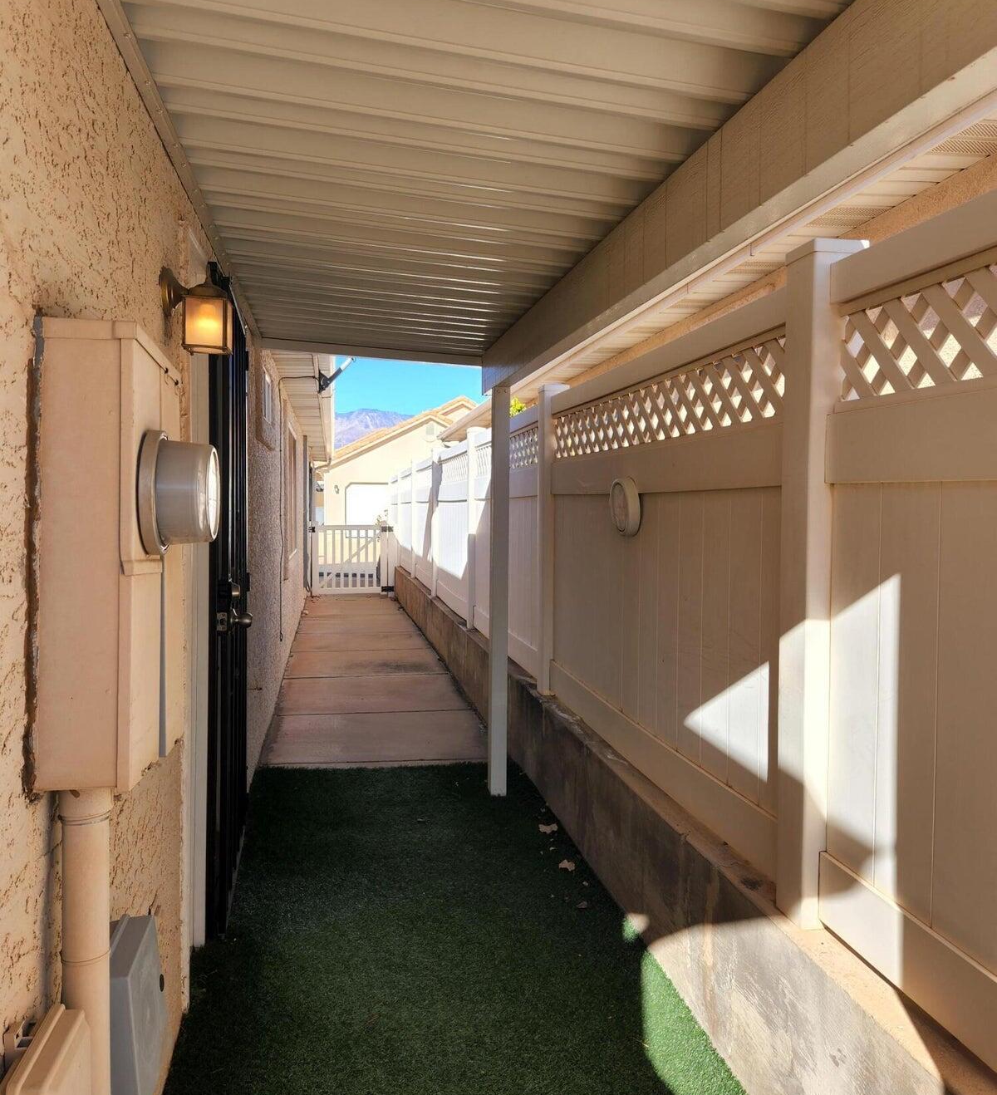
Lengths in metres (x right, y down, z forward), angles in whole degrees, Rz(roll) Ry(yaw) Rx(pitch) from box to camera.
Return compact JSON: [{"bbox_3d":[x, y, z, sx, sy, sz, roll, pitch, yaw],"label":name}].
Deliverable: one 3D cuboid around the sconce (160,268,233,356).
[{"bbox_3d":[-0.707,-0.556,2.076,0.164,0.206,0.110,0,3,-11],"label":"sconce"}]

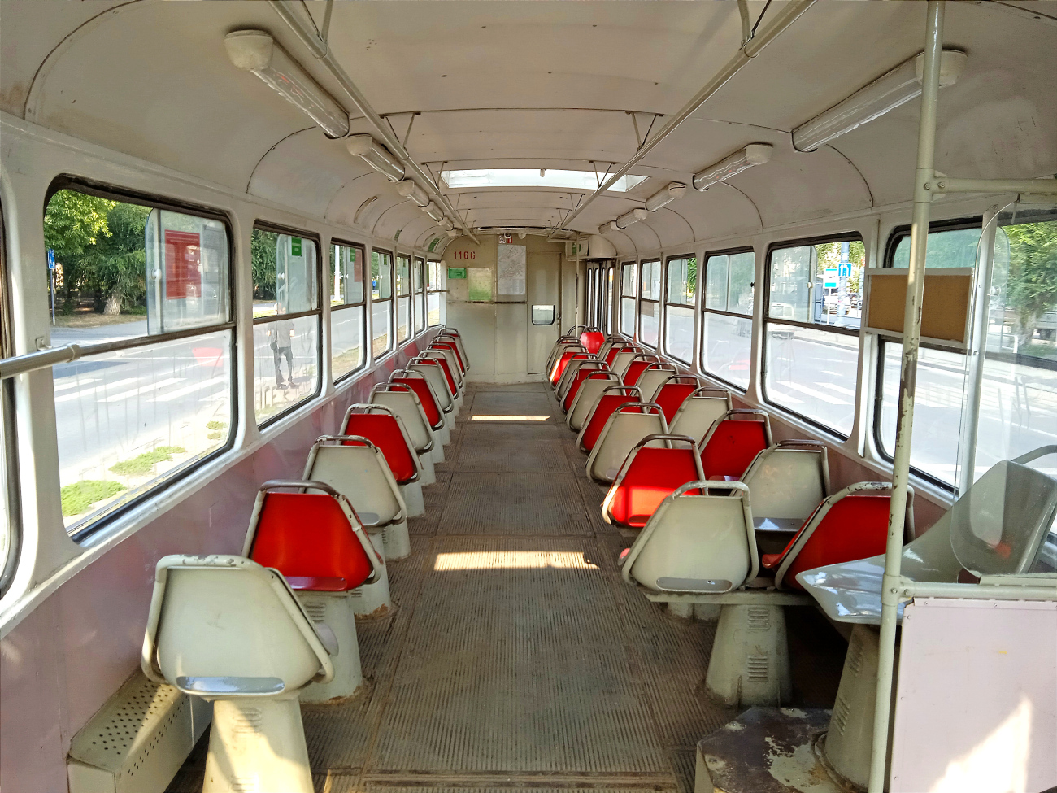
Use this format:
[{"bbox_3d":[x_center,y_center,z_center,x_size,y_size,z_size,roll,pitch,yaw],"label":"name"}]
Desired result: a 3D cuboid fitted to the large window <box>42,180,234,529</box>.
[{"bbox_3d":[-1.085,-0.156,2.537,0.055,0.830,1.230,1,8,-2],"label":"large window"}]

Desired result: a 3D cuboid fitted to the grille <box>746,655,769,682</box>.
[{"bbox_3d":[0.854,1.012,3.191,0.075,0.088,0.015,1,1,-1],"label":"grille"}]

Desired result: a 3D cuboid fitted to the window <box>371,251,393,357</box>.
[{"bbox_3d":[-1.190,-0.757,6.915,0.055,0.830,1.230,1,8,-2],"label":"window"}]

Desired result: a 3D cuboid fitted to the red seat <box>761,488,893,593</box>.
[{"bbox_3d":[1.075,0.498,3.146,0.440,0.400,0.460,1,8,-1],"label":"red seat"}]

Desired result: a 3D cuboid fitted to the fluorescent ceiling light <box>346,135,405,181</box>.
[{"bbox_3d":[-0.720,-1.096,4.042,0.110,0.083,1.180,-11,8,0],"label":"fluorescent ceiling light"}]

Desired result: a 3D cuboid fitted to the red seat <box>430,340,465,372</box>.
[{"bbox_3d":[-0.914,-0.434,9.636,0.440,0.400,0.460,1,8,-1],"label":"red seat"}]

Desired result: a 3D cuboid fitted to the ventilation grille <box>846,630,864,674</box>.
[{"bbox_3d":[0.845,0.663,2.213,0.015,0.080,0.065,1,8,-2],"label":"ventilation grille"}]

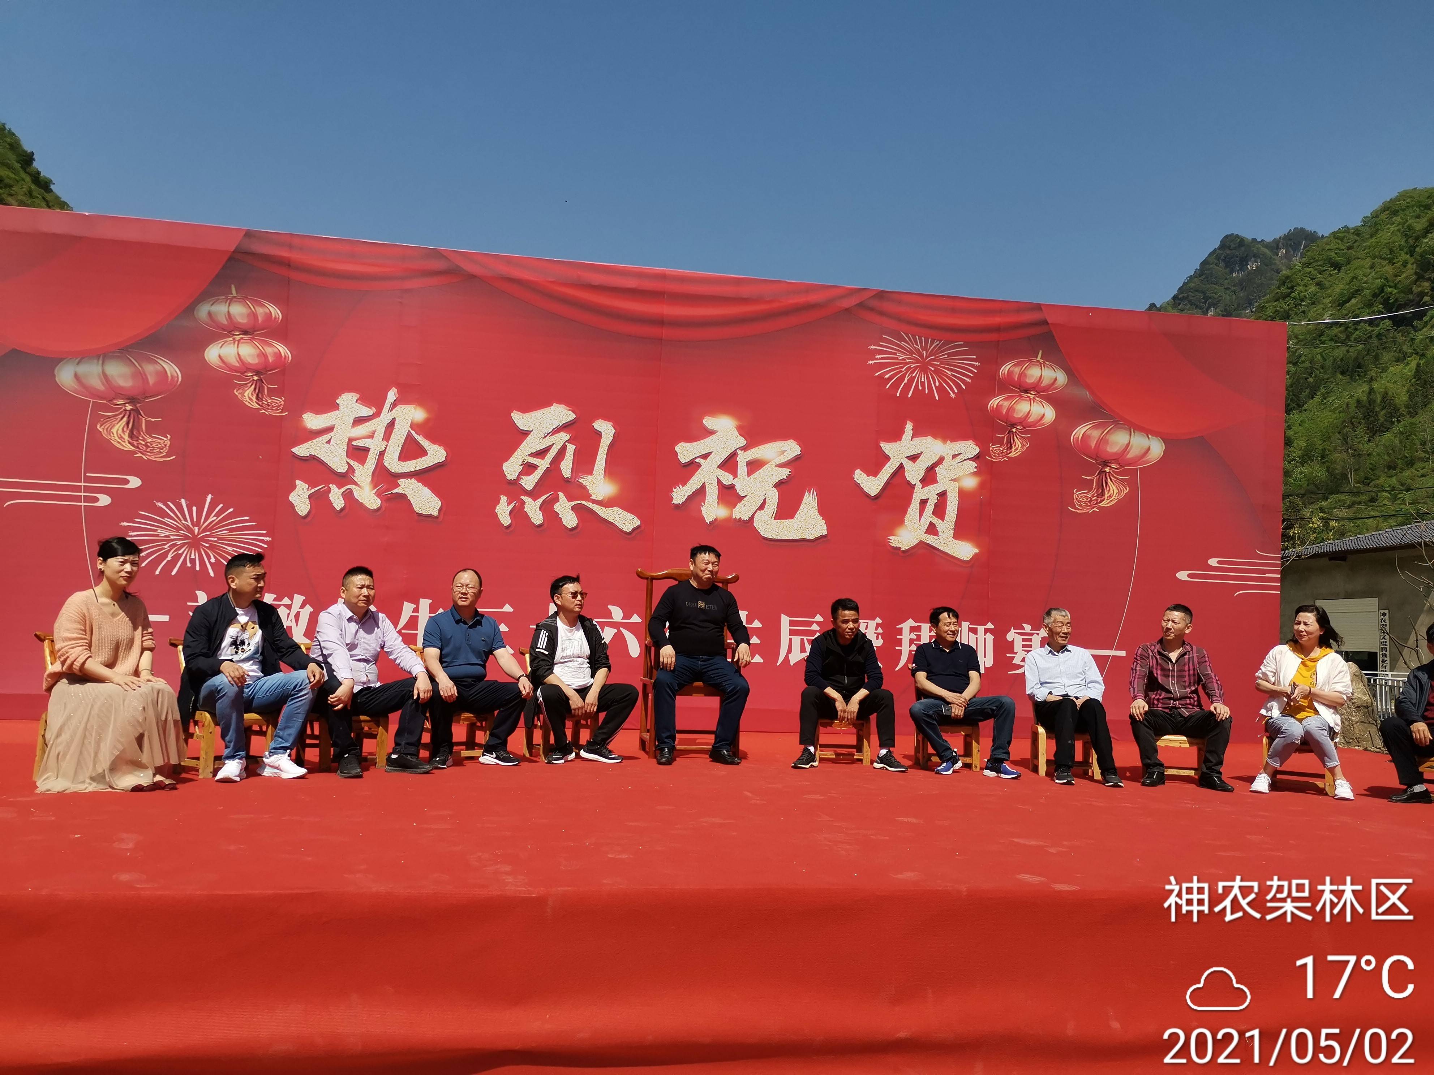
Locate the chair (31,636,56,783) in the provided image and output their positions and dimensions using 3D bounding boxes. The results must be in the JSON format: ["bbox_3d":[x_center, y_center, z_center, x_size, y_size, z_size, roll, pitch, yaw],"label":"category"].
[{"bbox_3d":[-3.093,0.874,5.680,0.454,0.726,0.444,1,-3,32],"label":"chair"}]

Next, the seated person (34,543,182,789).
[{"bbox_3d":[-3.105,0.624,5.758,0.670,1.258,0.615,1,-2,36],"label":"seated person"}]

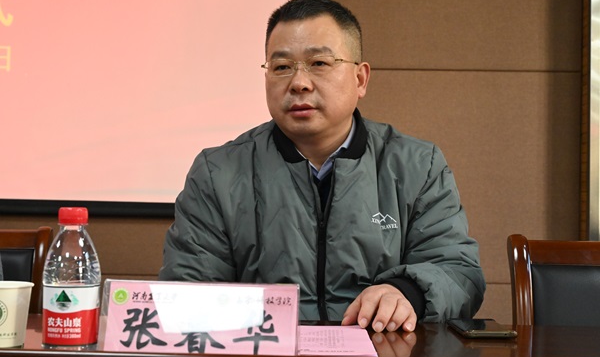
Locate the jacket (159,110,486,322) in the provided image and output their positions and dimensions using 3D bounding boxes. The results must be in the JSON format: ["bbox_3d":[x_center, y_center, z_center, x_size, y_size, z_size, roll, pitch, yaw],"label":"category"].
[{"bbox_3d":[0.040,0.172,1.620,0.580,0.600,0.400,1,-3,3],"label":"jacket"}]

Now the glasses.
[{"bbox_3d":[0.021,-0.183,1.540,0.139,0.042,0.142,-2,3,18],"label":"glasses"}]

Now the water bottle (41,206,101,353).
[{"bbox_3d":[-0.256,0.119,1.028,0.065,0.170,0.065,1,-3,8],"label":"water bottle"}]

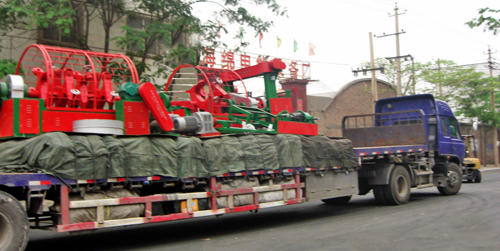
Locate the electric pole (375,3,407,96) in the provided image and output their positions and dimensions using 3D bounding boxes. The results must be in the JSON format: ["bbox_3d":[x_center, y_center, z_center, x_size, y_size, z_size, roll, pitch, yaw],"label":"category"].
[{"bbox_3d":[9.106,-2.384,34.651,2.200,10.760,0.400,-4,-4,40],"label":"electric pole"}]

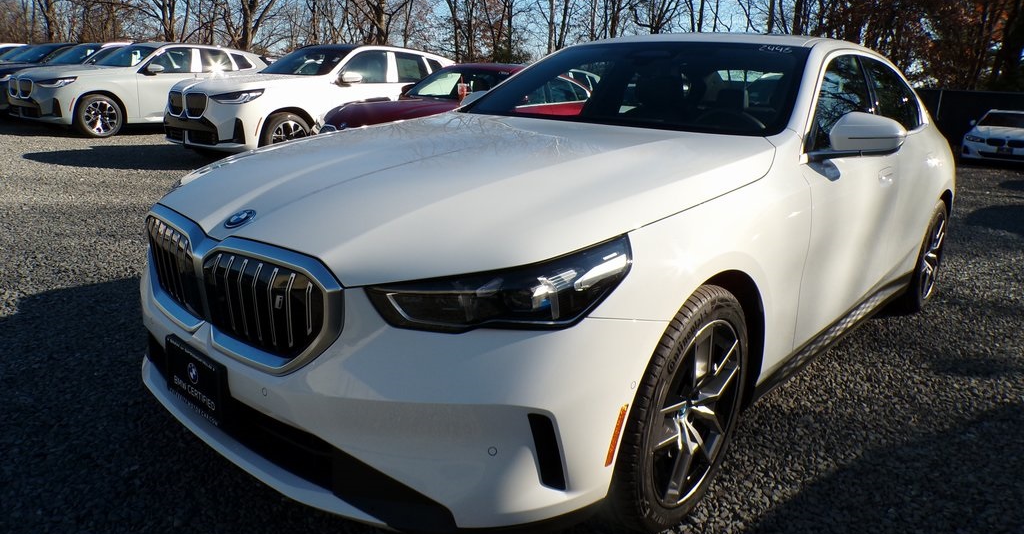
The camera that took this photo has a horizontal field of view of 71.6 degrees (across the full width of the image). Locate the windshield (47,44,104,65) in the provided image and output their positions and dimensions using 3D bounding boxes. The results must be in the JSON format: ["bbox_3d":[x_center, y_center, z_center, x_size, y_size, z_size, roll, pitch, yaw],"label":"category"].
[{"bbox_3d":[-8.767,-4.240,14.166,1.480,0.470,0.750,14,18,37],"label":"windshield"}]

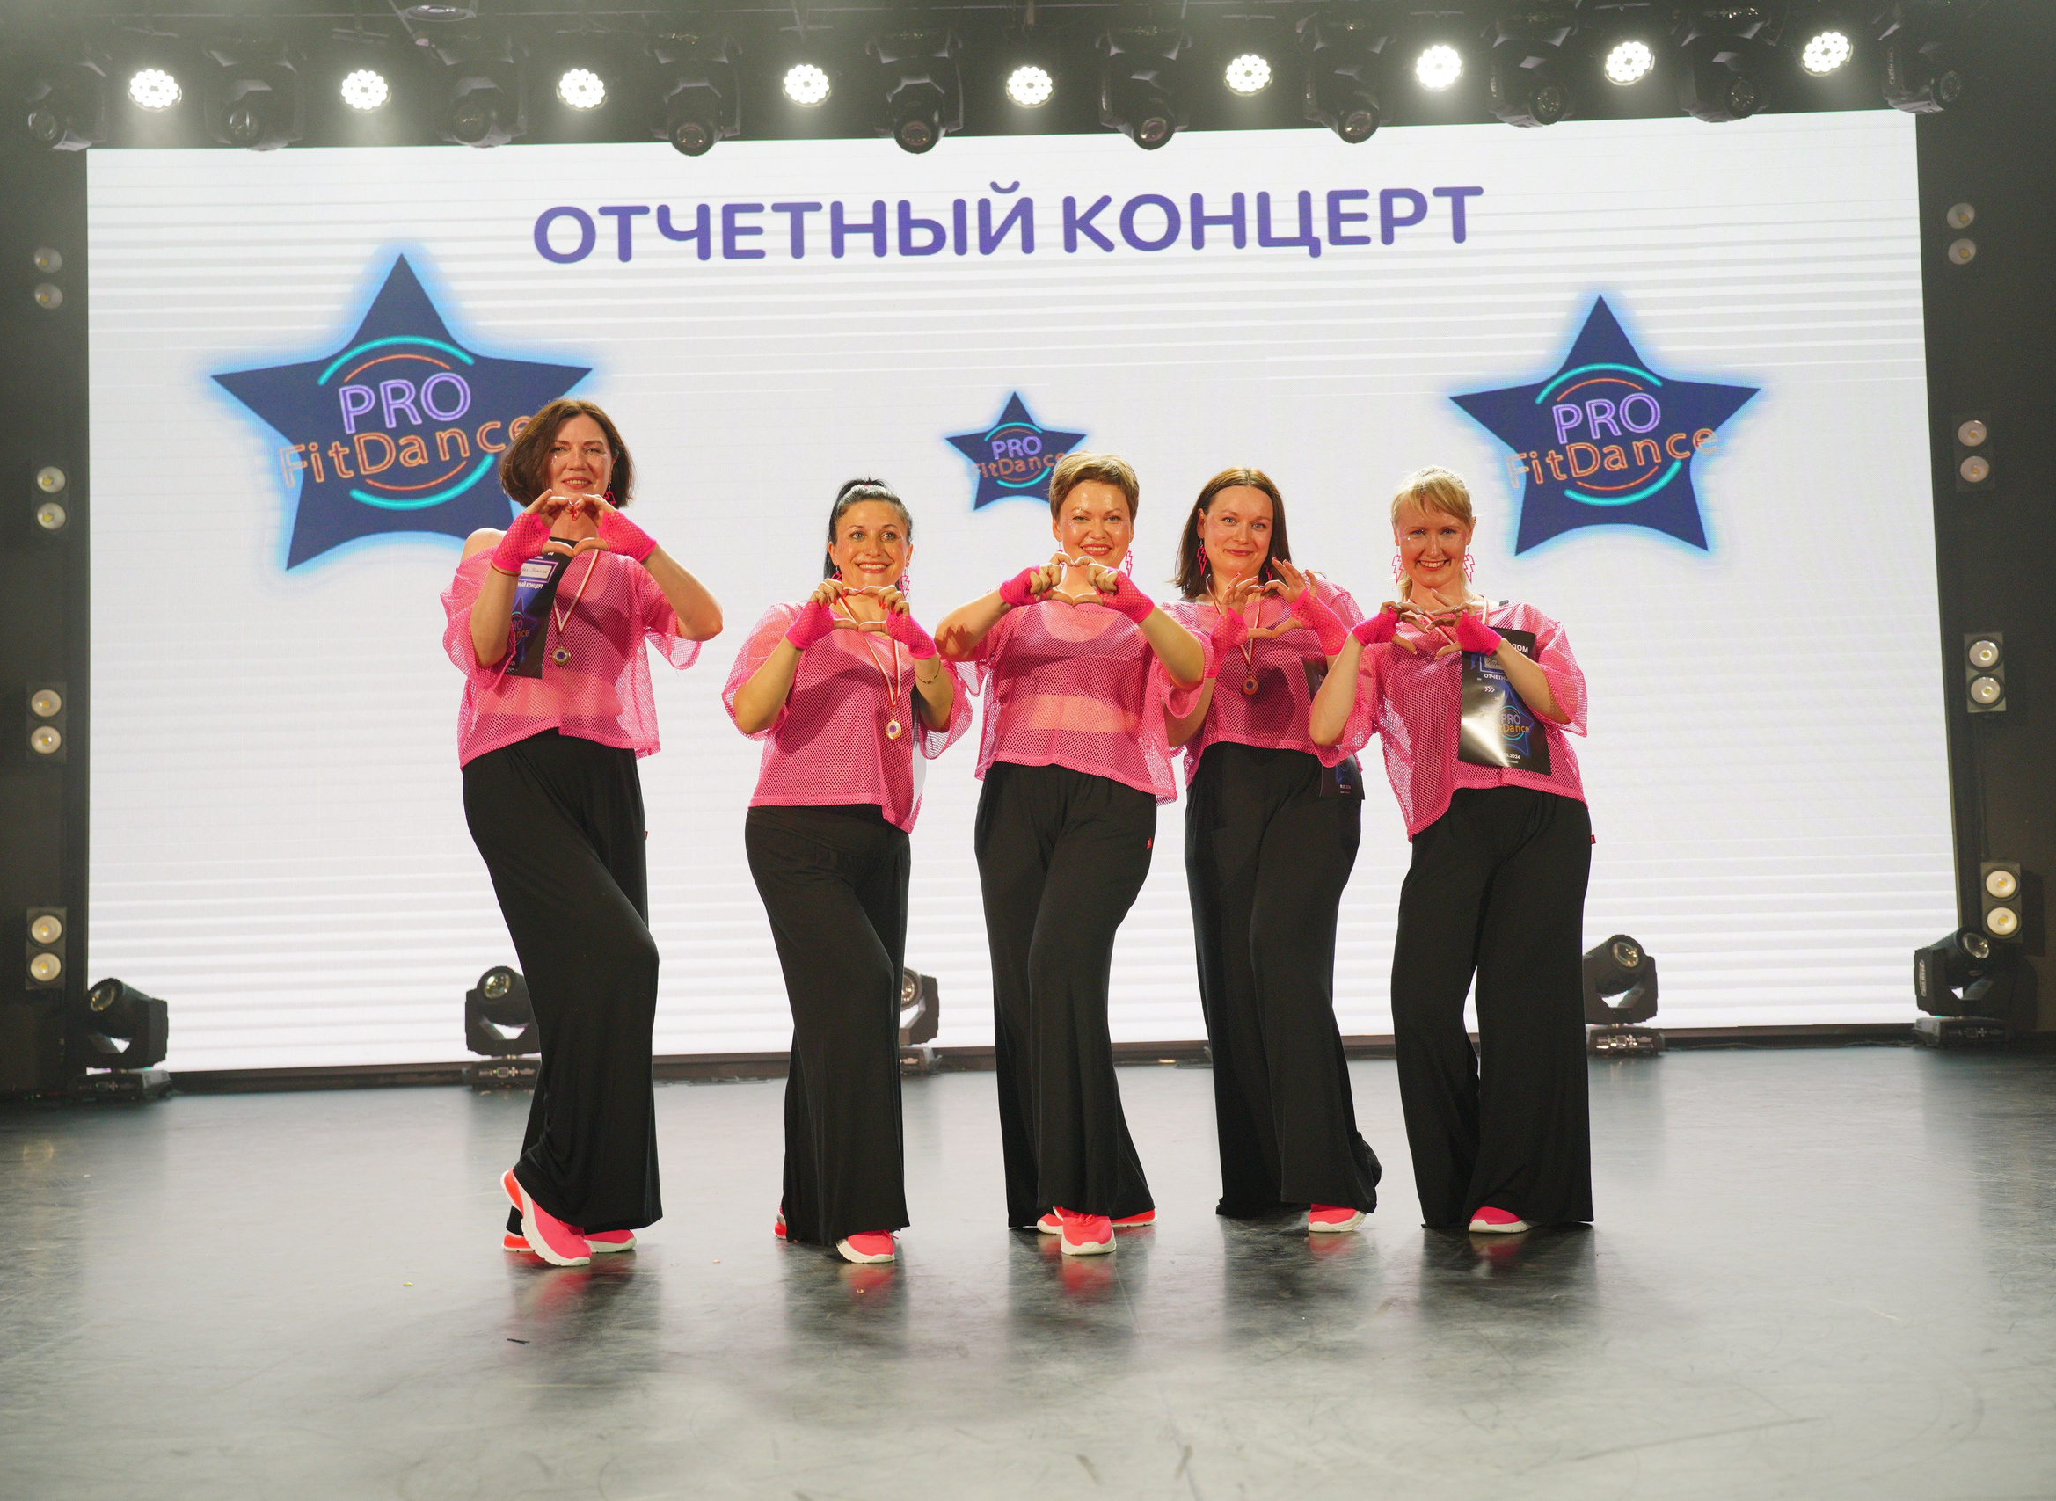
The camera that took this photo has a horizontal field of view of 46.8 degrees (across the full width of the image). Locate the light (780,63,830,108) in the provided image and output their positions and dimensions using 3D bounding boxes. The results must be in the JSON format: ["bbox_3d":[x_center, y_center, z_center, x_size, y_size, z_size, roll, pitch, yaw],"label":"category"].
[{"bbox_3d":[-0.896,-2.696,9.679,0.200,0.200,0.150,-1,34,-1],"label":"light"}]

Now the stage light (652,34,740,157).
[{"bbox_3d":[-1.347,-2.653,9.669,0.360,0.531,0.340,-1,-4,-1],"label":"stage light"}]

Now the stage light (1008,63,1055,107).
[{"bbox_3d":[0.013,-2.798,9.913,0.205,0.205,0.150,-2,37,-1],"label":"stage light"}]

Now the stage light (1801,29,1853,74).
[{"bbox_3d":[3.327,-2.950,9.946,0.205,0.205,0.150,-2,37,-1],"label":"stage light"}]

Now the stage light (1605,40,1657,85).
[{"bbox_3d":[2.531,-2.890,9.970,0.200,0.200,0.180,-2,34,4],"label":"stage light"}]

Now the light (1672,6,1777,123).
[{"bbox_3d":[2.855,-2.811,9.726,0.360,0.463,0.380,-1,-4,-7],"label":"light"}]

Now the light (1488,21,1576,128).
[{"bbox_3d":[2.106,-2.824,9.930,0.340,0.430,0.320,-1,-4,-10],"label":"light"}]

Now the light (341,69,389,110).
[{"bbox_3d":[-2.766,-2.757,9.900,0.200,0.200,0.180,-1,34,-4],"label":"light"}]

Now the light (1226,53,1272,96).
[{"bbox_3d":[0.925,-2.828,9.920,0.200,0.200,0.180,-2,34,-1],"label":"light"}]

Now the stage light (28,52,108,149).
[{"bbox_3d":[-3.980,-2.696,9.840,0.330,0.410,0.320,-2,-4,7],"label":"stage light"}]

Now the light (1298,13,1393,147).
[{"bbox_3d":[1.311,-2.716,9.715,0.360,0.533,0.340,-1,-4,-9],"label":"light"}]

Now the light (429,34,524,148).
[{"bbox_3d":[-2.289,-2.743,9.850,0.350,0.440,0.320,-2,-4,4],"label":"light"}]

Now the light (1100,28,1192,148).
[{"bbox_3d":[0.486,-2.765,9.879,0.350,0.480,0.300,-1,-5,-9],"label":"light"}]

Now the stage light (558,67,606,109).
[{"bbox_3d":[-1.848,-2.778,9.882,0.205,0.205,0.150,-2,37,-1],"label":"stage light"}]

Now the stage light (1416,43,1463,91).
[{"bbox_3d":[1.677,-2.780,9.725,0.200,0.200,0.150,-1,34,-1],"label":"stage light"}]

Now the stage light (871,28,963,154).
[{"bbox_3d":[-0.449,-2.664,9.684,0.360,0.532,0.340,-2,-4,1],"label":"stage light"}]

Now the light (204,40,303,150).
[{"bbox_3d":[-3.125,-2.666,9.622,0.360,0.461,0.380,-1,-4,-1],"label":"light"}]

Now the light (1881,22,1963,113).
[{"bbox_3d":[3.734,-2.874,9.901,0.350,0.460,0.300,0,-5,-15],"label":"light"}]

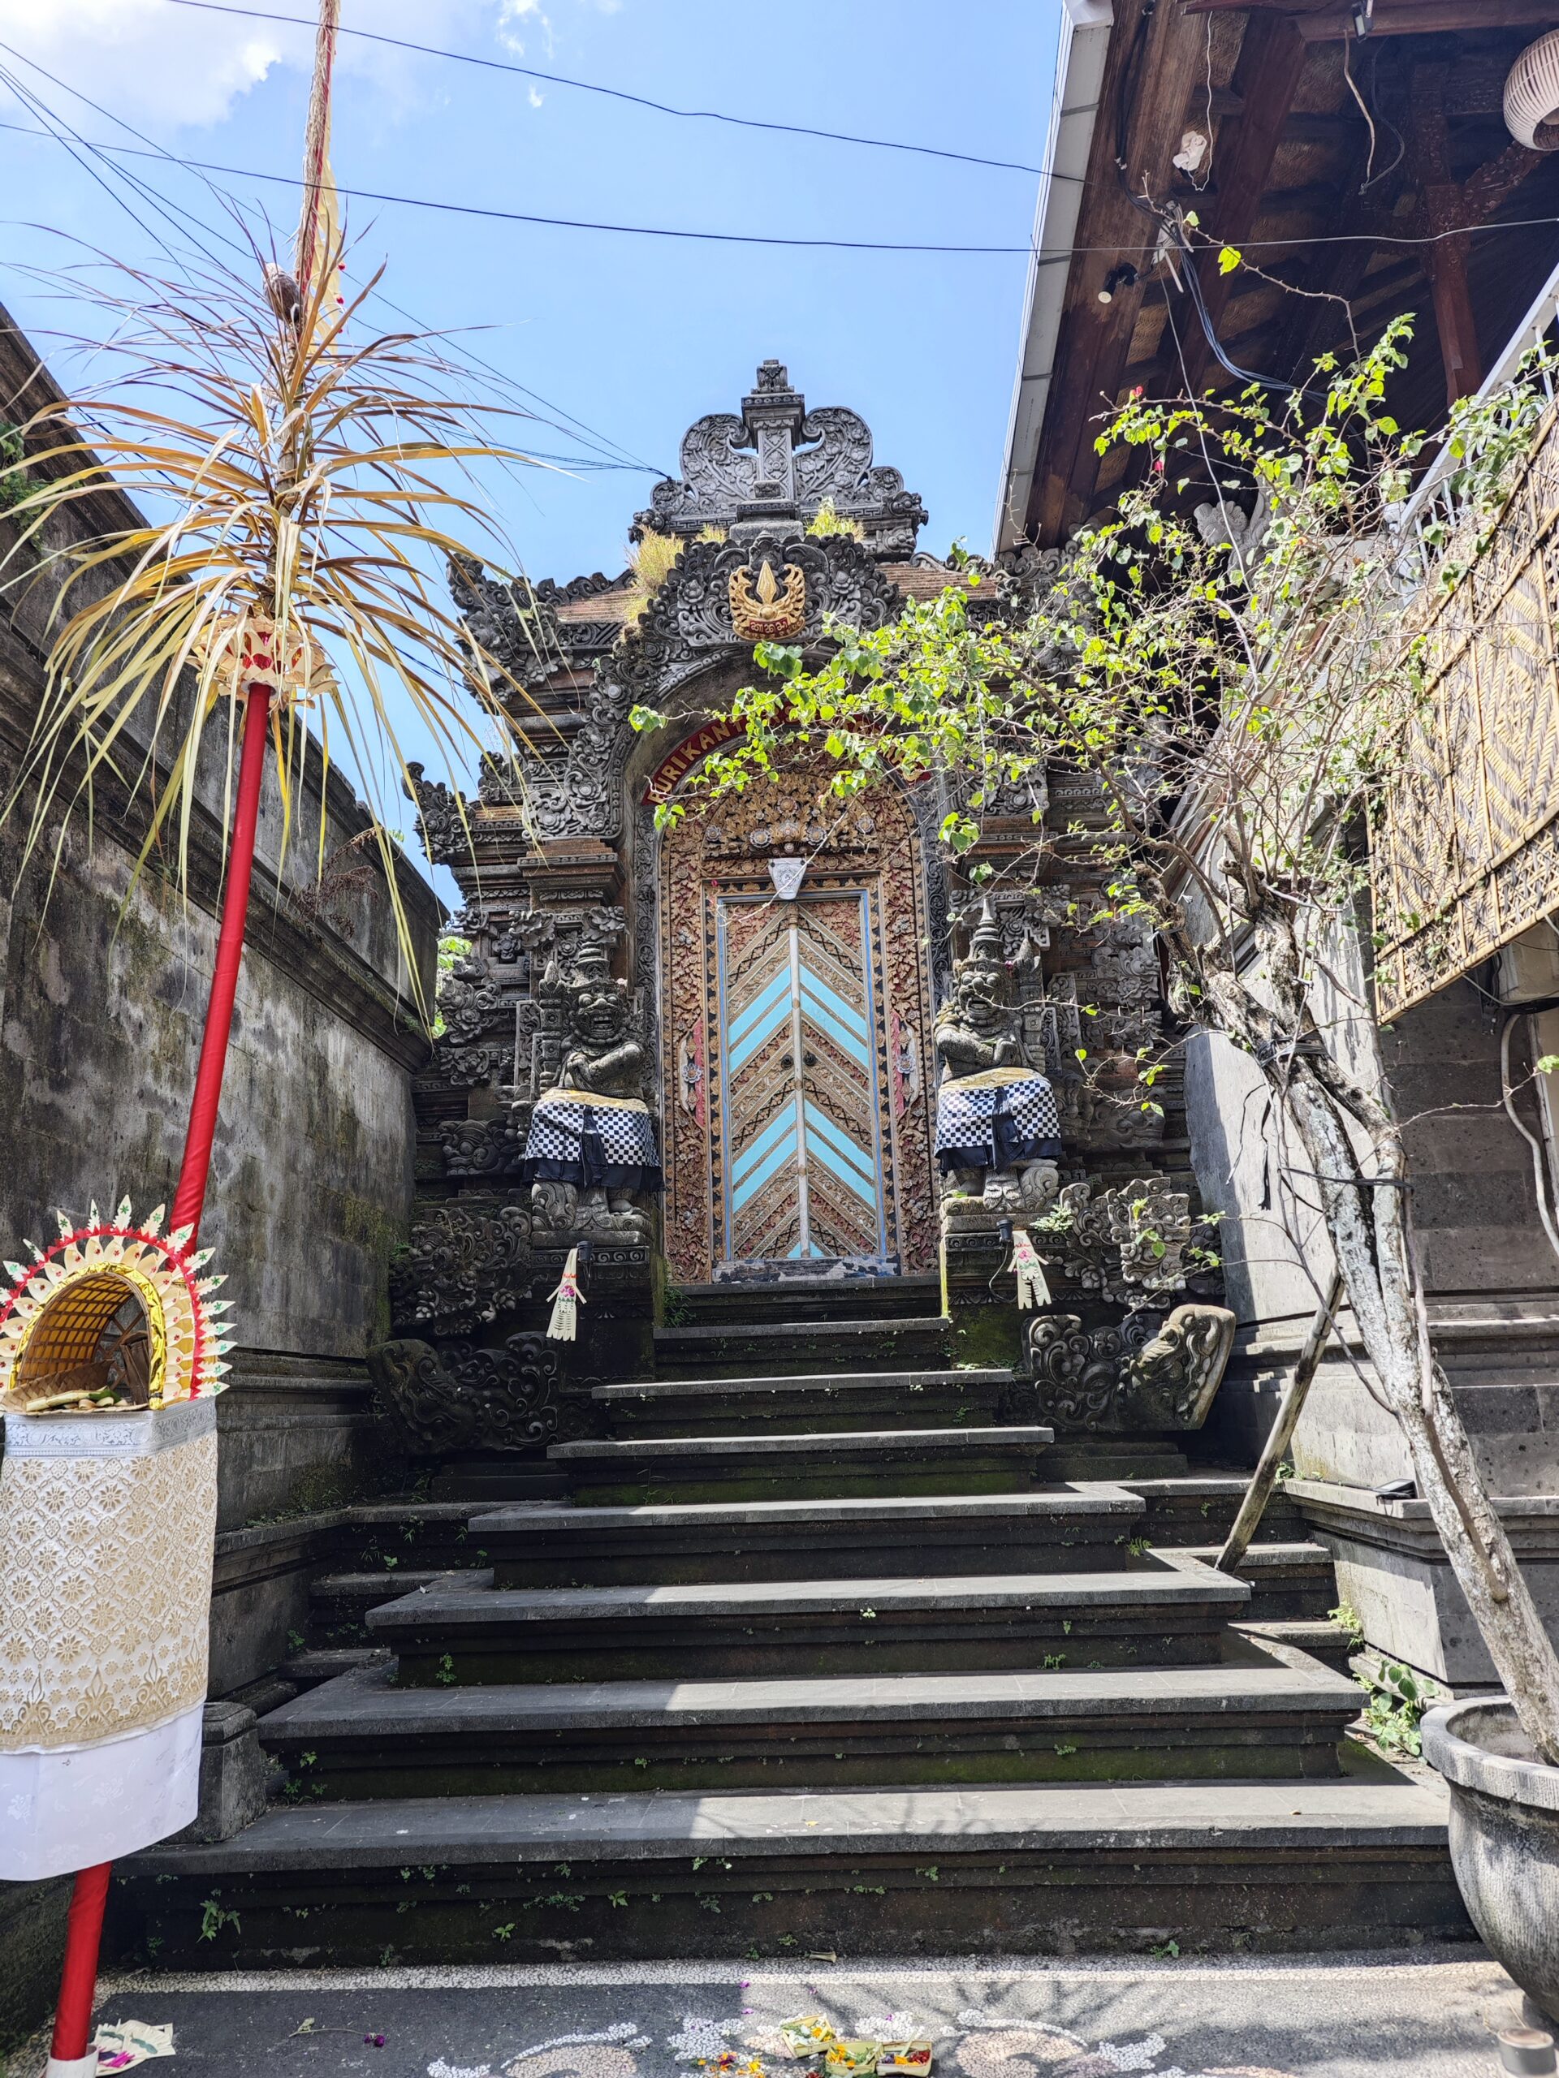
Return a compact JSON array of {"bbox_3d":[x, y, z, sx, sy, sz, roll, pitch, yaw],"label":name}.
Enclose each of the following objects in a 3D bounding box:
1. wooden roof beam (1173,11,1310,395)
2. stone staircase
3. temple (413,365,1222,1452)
[{"bbox_3d":[2.005,-3.684,6.261,0.163,0.192,2.400,-3,-15,4],"label":"wooden roof beam"},{"bbox_3d":[0.110,1.823,5.209,3.706,1.987,2.822,-2,-15,1],"label":"stone staircase"},{"bbox_3d":[0.045,-0.918,7.683,4.195,6.432,2.112,-2,-15,1],"label":"temple"}]

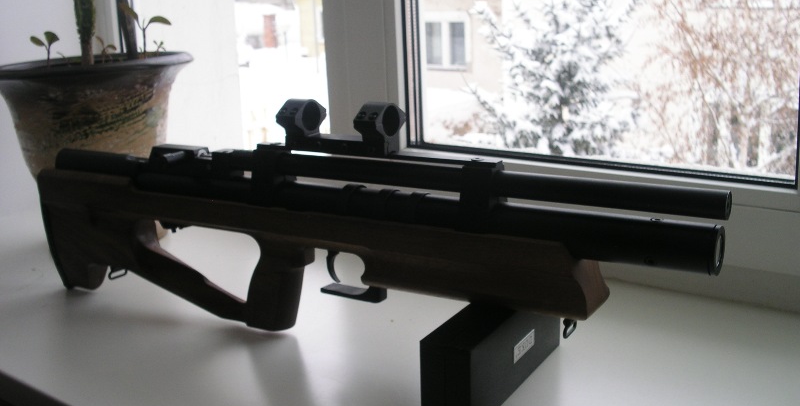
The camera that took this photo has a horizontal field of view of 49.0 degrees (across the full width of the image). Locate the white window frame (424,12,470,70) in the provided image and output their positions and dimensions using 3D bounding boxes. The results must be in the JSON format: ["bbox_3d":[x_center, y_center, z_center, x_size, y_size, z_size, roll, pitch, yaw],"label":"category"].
[{"bbox_3d":[1.165,-4.058,22.000,1.420,1.460,0.150,7,17,30],"label":"white window frame"}]

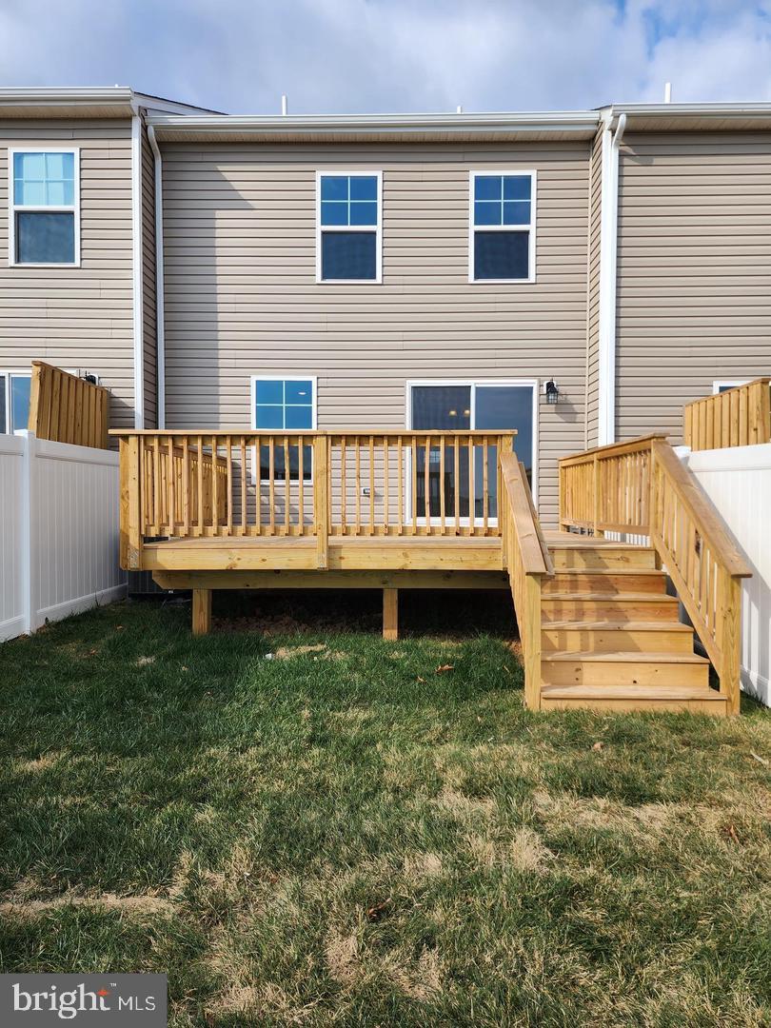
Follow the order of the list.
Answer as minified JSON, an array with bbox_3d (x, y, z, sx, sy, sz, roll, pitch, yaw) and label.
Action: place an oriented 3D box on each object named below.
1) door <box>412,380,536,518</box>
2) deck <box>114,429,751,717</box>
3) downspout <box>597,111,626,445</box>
[{"bbox_3d":[1.193,-0.837,9.457,1.780,2.020,0.120,0,1,1],"label":"door"},{"bbox_3d":[0.049,0.284,7.038,4.890,2.080,4.900,0,1,1],"label":"deck"},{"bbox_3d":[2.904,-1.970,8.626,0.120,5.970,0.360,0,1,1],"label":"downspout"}]

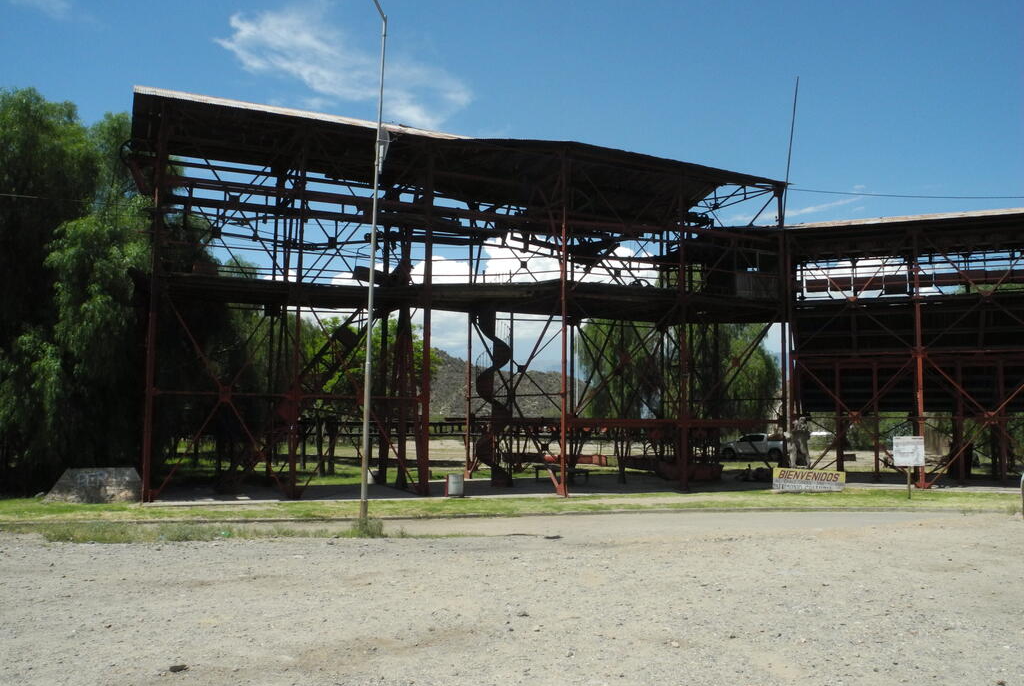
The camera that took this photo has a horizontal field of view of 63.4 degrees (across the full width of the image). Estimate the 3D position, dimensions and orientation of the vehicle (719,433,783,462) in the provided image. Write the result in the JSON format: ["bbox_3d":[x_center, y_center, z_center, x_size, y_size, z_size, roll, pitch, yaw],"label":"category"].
[{"bbox_3d":[16.347,7.089,56.300,5.300,1.800,1.850,-1,-6,10],"label":"vehicle"}]

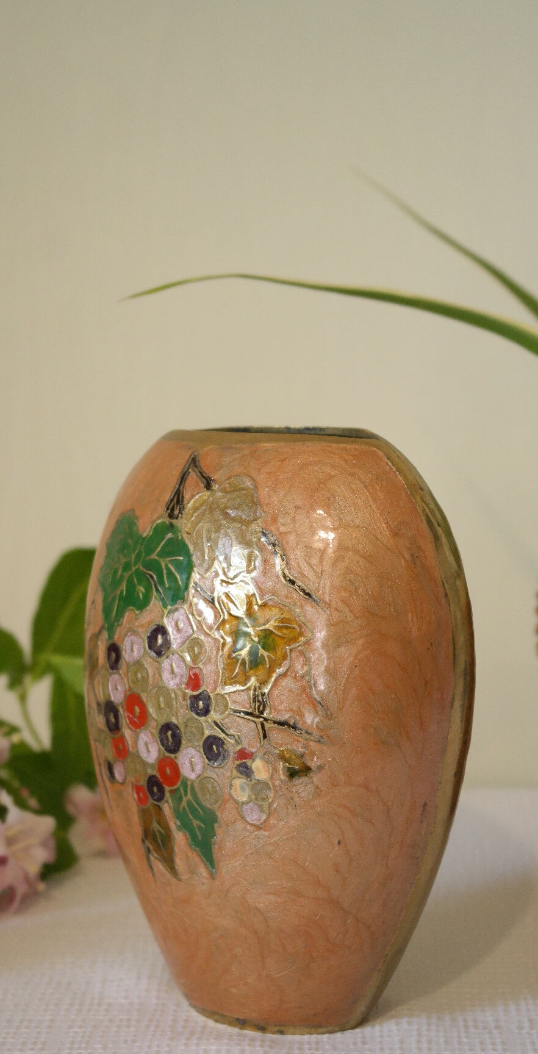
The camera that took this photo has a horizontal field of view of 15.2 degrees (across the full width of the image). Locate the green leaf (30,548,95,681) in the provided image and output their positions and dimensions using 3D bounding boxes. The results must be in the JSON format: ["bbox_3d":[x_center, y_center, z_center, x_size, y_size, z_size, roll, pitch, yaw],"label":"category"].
[{"bbox_3d":[-0.078,0.034,0.800,0.033,0.061,0.017,31,3,7],"label":"green leaf"}]

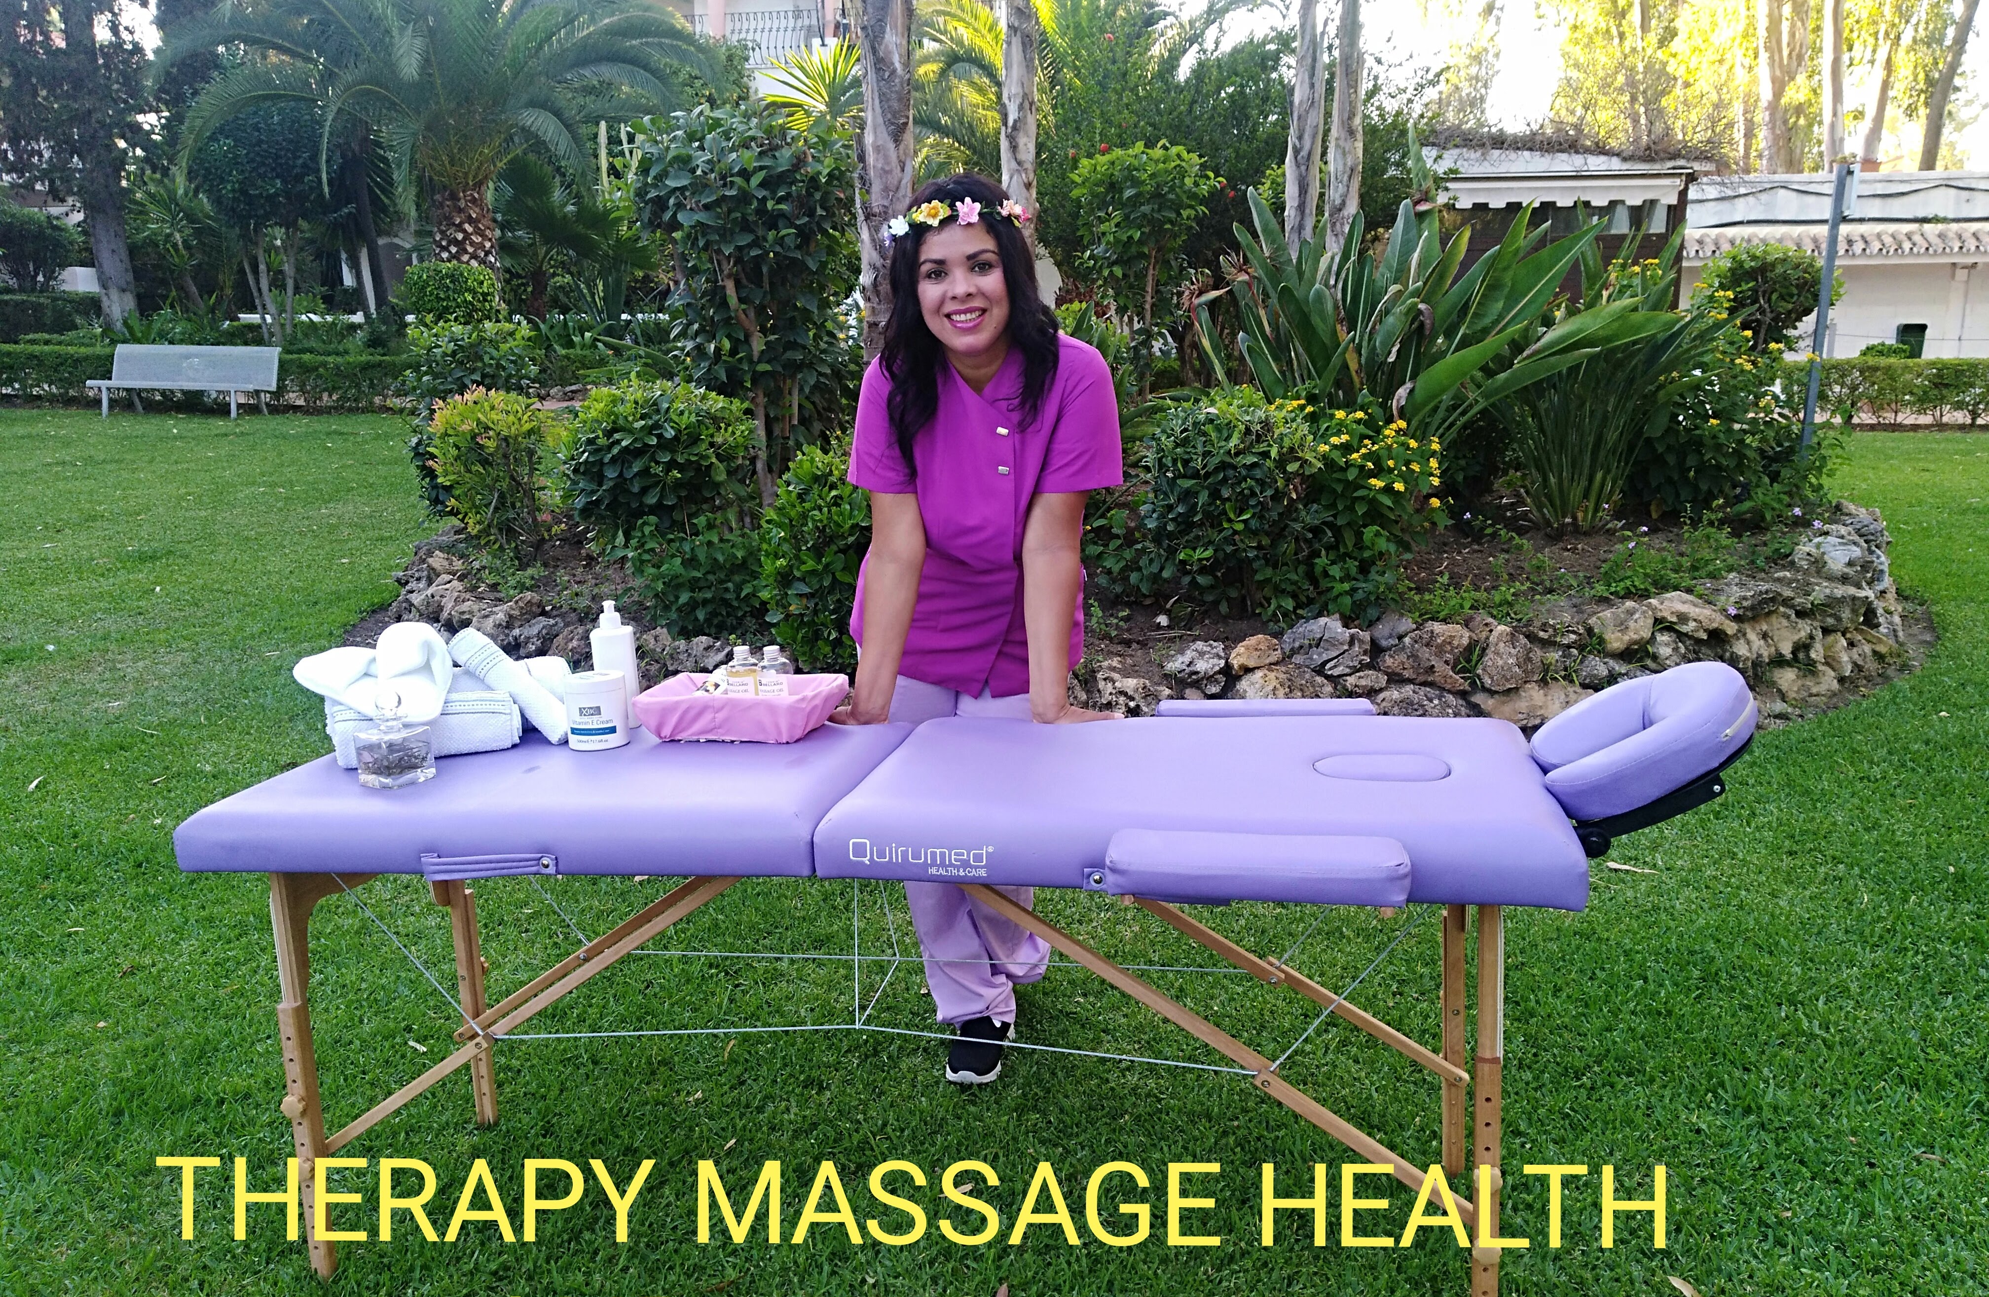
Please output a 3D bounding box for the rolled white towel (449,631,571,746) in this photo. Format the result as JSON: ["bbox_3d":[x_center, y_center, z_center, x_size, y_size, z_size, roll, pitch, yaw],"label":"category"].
[{"bbox_3d":[-0.780,0.059,2.395,0.246,0.072,0.075,37,27,18],"label":"rolled white towel"}]

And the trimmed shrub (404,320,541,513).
[{"bbox_3d":[-2.236,-0.980,6.400,0.600,0.800,0.600,0,11,0],"label":"trimmed shrub"}]

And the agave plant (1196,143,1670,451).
[{"bbox_3d":[1.820,-1.334,6.200,1.969,1.531,1.500,0,13,0],"label":"agave plant"}]

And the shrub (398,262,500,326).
[{"bbox_3d":[-6.139,-3.955,16.800,1.120,0.780,1.100,0,11,0],"label":"shrub"}]

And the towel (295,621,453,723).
[{"bbox_3d":[-0.987,0.037,2.380,0.235,0.140,0.180,2,12,12],"label":"towel"}]

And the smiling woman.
[{"bbox_3d":[-0.030,-0.027,2.480,0.500,1.480,0.660,0,11,0],"label":"smiling woman"}]

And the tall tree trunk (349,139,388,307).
[{"bbox_3d":[-9.196,-6.050,22.000,0.412,2.796,0.400,0,13,0],"label":"tall tree trunk"}]

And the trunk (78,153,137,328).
[{"bbox_3d":[-11.285,-5.126,19.000,0.680,2.200,0.580,0,11,0],"label":"trunk"}]

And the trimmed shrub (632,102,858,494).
[{"bbox_3d":[-1.136,-1.569,6.800,1.034,1.835,1.000,0,13,0],"label":"trimmed shrub"}]

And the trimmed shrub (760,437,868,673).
[{"bbox_3d":[-0.495,-0.275,4.400,0.399,0.697,0.450,0,13,0],"label":"trimmed shrub"}]

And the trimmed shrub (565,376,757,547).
[{"bbox_3d":[-1.262,-0.700,5.600,0.720,0.620,0.700,0,11,0],"label":"trimmed shrub"}]

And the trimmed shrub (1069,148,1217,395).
[{"bbox_3d":[0.767,-1.966,7.800,0.760,1.380,0.750,0,11,0],"label":"trimmed shrub"}]

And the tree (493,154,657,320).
[{"bbox_3d":[-5.069,-4.950,18.000,2.000,2.050,1.900,0,11,0],"label":"tree"}]

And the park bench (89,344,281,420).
[{"bbox_3d":[-8.687,-2.850,16.000,1.800,0.800,0.620,-1,11,-2],"label":"park bench"}]

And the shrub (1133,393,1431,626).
[{"bbox_3d":[0.960,-0.484,5.000,1.030,0.780,0.880,0,11,0],"label":"shrub"}]

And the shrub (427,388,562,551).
[{"bbox_3d":[-2.162,-0.776,6.450,0.584,0.705,0.550,0,13,0],"label":"shrub"}]

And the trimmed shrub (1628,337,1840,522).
[{"bbox_3d":[3.420,-1.013,6.900,0.984,0.848,0.850,0,13,0],"label":"trimmed shrub"}]

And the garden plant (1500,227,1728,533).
[{"bbox_3d":[2.596,-1.126,6.250,0.957,1.276,0.900,0,13,0],"label":"garden plant"}]

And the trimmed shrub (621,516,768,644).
[{"bbox_3d":[-0.962,-0.223,4.750,0.465,0.416,0.450,0,13,0],"label":"trimmed shrub"}]

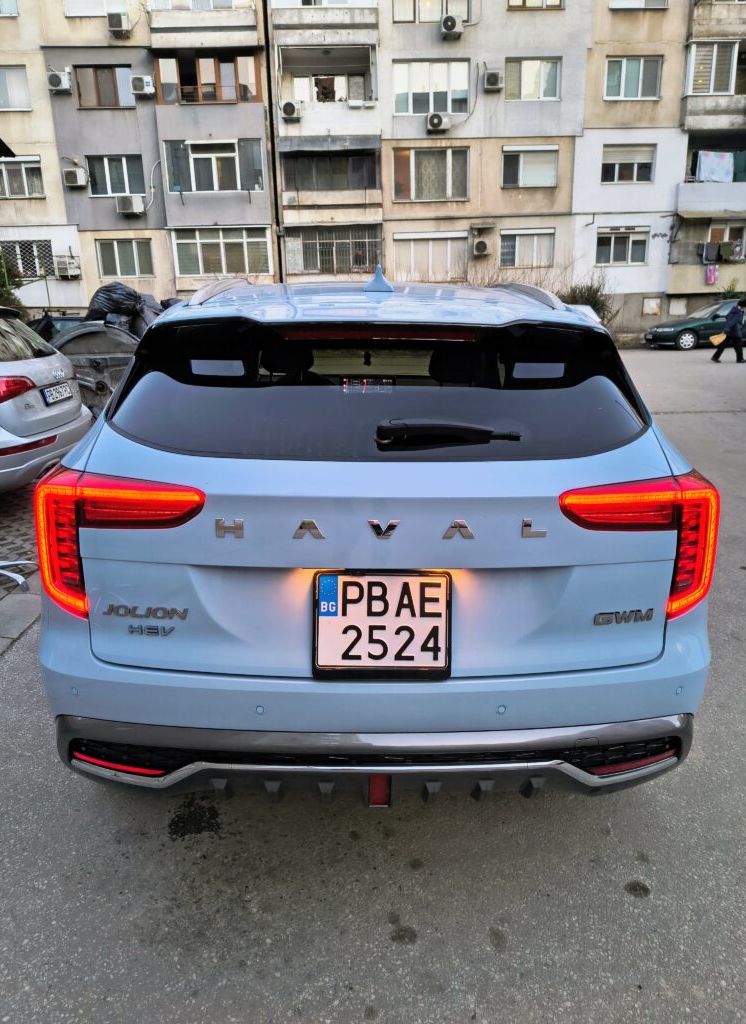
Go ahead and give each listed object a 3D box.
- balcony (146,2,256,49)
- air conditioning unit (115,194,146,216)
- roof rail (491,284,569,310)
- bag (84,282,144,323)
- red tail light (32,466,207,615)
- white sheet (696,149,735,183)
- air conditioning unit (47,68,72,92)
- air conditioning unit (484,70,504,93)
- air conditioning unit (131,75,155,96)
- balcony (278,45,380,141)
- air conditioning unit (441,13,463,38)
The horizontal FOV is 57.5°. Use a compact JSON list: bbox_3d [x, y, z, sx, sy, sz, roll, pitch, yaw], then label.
[{"bbox_3d":[-5.741,-16.443,23.044,3.600,1.350,1.100,-2,16,-1],"label":"balcony"},{"bbox_3d":[-8.726,-11.028,24.482,0.820,0.560,0.300,-2,16,-1],"label":"air conditioning unit"},{"bbox_3d":[0.569,-0.836,2.631,0.100,0.120,1.450,-1,16,2],"label":"roof rail"},{"bbox_3d":[-2.715,-2.197,7.119,0.580,0.430,0.520,-1,16,0],"label":"bag"},{"bbox_3d":[-0.572,0.076,1.565,0.490,0.320,0.330,0,16,6],"label":"red tail light"},{"bbox_3d":[12.356,-12.410,24.545,1.280,1.120,0.200,-2,17,-3],"label":"white sheet"},{"bbox_3d":[-10.591,-14.521,23.001,0.730,0.524,0.300,-2,17,-3],"label":"air conditioning unit"},{"bbox_3d":[4.202,-15.012,23.726,0.700,0.560,0.280,-2,16,-1],"label":"air conditioning unit"},{"bbox_3d":[-7.896,-14.673,23.409,0.750,0.560,0.290,-2,16,-1],"label":"air conditioning unit"},{"bbox_3d":[-1.554,-14.719,23.760,3.500,2.800,1.200,-2,16,-1],"label":"balcony"},{"bbox_3d":[2.676,-16.562,23.193,0.756,0.495,0.300,-2,17,-3],"label":"air conditioning unit"}]

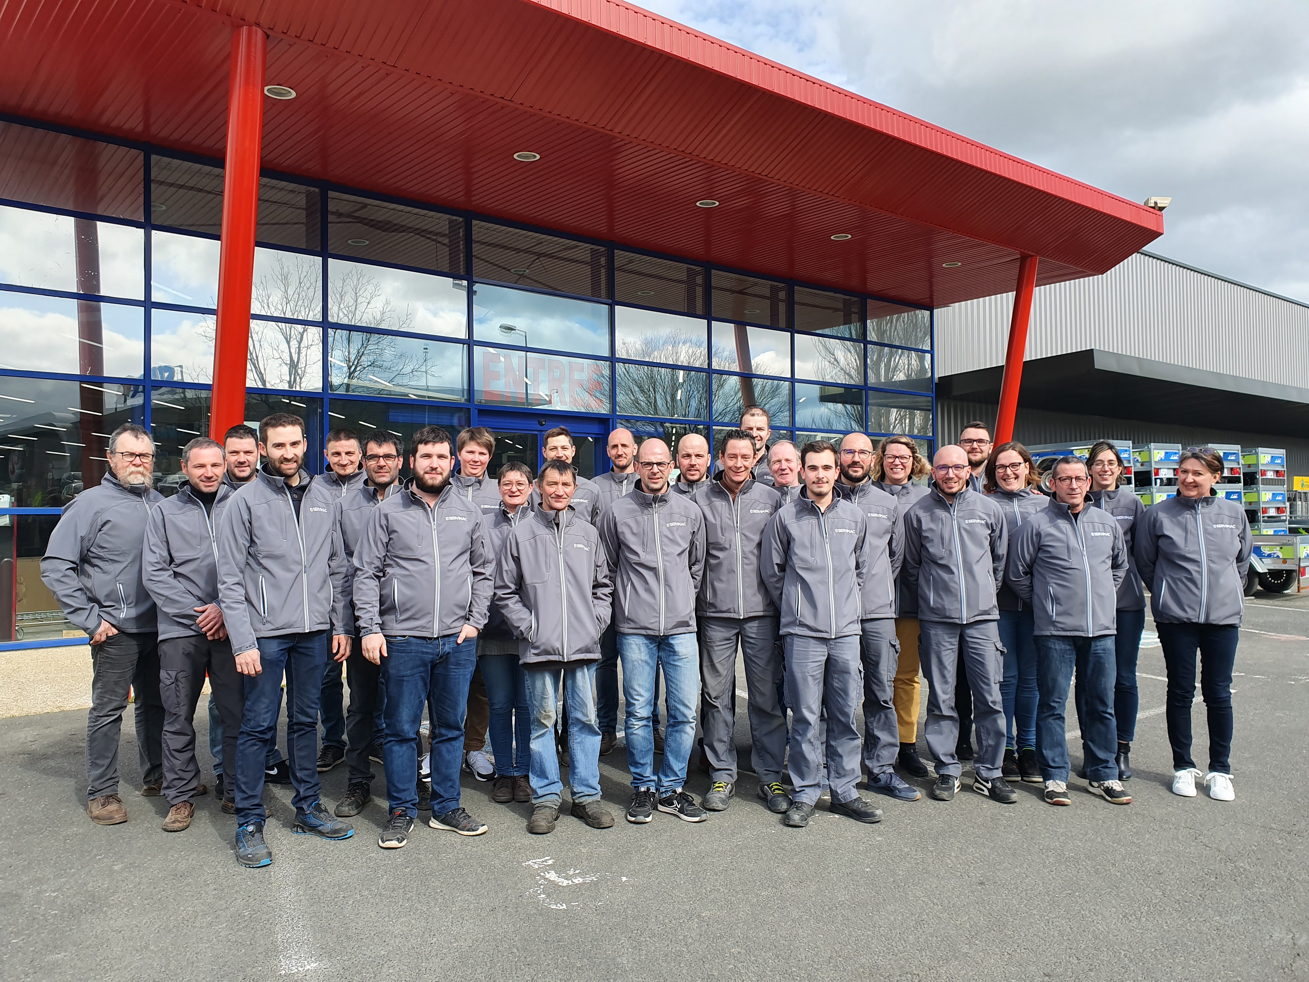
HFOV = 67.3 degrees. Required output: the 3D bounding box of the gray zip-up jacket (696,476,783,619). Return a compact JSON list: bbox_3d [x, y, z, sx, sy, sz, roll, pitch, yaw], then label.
[{"bbox_3d":[0.399,0.268,4.650,0.480,0.670,0.290,-1,-2,3],"label":"gray zip-up jacket"}]

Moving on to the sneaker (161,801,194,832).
[{"bbox_3d":[-2.133,1.428,4.425,0.108,0.120,0.285,0,-2,-20],"label":"sneaker"}]

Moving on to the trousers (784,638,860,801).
[{"bbox_3d":[0.786,1.007,4.620,0.380,0.900,0.310,-1,-1,-5],"label":"trousers"}]

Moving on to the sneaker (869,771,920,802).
[{"bbox_3d":[1.163,1.432,4.833,0.100,0.112,0.280,0,-2,-35],"label":"sneaker"}]

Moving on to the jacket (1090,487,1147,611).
[{"bbox_3d":[2.379,0.311,5.242,0.460,0.660,0.280,-1,-2,18],"label":"jacket"}]

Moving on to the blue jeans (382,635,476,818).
[{"bbox_3d":[-1.007,0.998,4.390,0.420,0.880,0.320,0,-1,-21],"label":"blue jeans"}]

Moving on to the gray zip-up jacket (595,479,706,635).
[{"bbox_3d":[-0.015,0.304,4.527,0.495,0.700,0.350,0,-1,-6],"label":"gray zip-up jacket"}]

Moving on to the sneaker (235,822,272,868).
[{"bbox_3d":[-1.652,1.447,4.046,0.113,0.125,0.300,0,-2,-33],"label":"sneaker"}]

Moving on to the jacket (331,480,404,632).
[{"bbox_3d":[-1.326,0.307,4.800,0.530,0.730,0.320,0,-1,-12],"label":"jacket"}]

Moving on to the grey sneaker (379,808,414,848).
[{"bbox_3d":[-1.107,1.432,4.262,0.115,0.125,0.305,0,-1,-6],"label":"grey sneaker"}]

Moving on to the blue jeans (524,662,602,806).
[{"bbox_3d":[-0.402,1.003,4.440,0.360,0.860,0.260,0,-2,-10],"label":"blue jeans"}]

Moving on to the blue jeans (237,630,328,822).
[{"bbox_3d":[-1.605,0.959,4.229,0.410,0.900,0.340,0,-1,-18],"label":"blue jeans"}]

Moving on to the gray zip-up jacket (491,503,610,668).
[{"bbox_3d":[-0.457,0.403,4.427,0.530,0.720,0.360,0,-1,-9],"label":"gray zip-up jacket"}]

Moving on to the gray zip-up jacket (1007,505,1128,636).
[{"bbox_3d":[2.050,0.365,4.900,0.570,0.720,0.340,-1,-2,-3],"label":"gray zip-up jacket"}]

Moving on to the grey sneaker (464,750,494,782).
[{"bbox_3d":[-0.899,1.417,5.109,0.098,0.110,0.265,0,-2,-26],"label":"grey sneaker"}]

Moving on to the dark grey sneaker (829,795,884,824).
[{"bbox_3d":[0.938,1.460,4.595,0.110,0.110,0.295,1,-2,-42],"label":"dark grey sneaker"}]

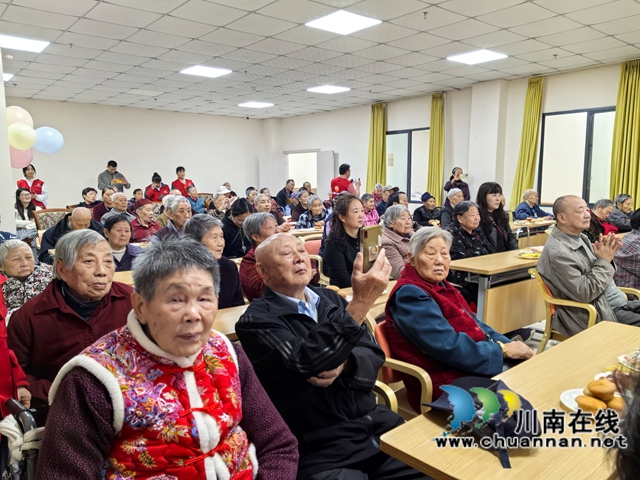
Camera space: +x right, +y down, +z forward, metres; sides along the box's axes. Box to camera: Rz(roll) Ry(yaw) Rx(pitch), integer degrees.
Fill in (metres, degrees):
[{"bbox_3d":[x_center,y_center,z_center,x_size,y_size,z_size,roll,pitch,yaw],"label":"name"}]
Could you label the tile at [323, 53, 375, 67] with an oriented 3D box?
[{"bbox_3d":[0.392,-2.427,6.739,0.600,0.020,0.600,-6,9,-39],"label":"tile"}]

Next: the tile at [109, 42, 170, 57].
[{"bbox_3d":[-2.211,-2.334,6.131,0.600,0.020,0.600,-6,9,-40],"label":"tile"}]

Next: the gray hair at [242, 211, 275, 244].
[{"bbox_3d":[-0.373,-0.070,3.030,0.210,0.210,0.190,3,8,28],"label":"gray hair"}]

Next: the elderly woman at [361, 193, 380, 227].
[{"bbox_3d":[0.737,-0.046,6.728,0.480,1.152,0.650,-6,9,-39],"label":"elderly woman"}]

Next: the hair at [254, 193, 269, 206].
[{"bbox_3d":[-0.711,-0.491,6.100,0.160,0.160,0.190,-6,9,-39],"label":"hair"}]

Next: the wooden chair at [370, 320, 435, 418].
[{"bbox_3d":[0.475,0.697,2.090,0.560,0.820,0.550,-6,9,-39],"label":"wooden chair"}]

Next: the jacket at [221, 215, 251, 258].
[{"bbox_3d":[-0.714,0.032,4.600,0.480,0.580,0.400,-6,9,-40],"label":"jacket"}]

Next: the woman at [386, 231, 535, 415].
[{"bbox_3d":[0.562,0.563,1.985,0.500,1.200,0.700,-6,9,-40],"label":"woman"}]

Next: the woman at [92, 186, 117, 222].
[{"bbox_3d":[-2.600,-0.003,6.350,0.500,1.220,0.720,-6,9,-39],"label":"woman"}]

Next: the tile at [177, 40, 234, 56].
[{"bbox_3d":[-1.370,-2.324,6.053,0.600,0.020,0.600,-6,9,-39],"label":"tile"}]

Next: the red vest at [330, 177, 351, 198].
[{"bbox_3d":[0.371,-0.826,8.812,0.280,0.620,0.440,-6,9,-39],"label":"red vest"}]

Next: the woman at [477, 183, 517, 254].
[{"bbox_3d":[1.540,0.186,4.138,0.500,1.308,0.700,-6,9,-39],"label":"woman"}]

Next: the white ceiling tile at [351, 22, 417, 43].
[{"bbox_3d":[0.705,-2.264,5.442,0.600,0.020,0.600,-6,9,-39],"label":"white ceiling tile"}]

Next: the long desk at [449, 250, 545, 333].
[{"bbox_3d":[1.727,0.506,4.273,1.750,0.750,0.440,-6,9,-40],"label":"long desk"}]

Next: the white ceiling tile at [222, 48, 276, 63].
[{"bbox_3d":[-0.905,-2.378,6.439,0.600,0.020,0.600,-6,9,-40],"label":"white ceiling tile"}]

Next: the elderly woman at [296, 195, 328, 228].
[{"bbox_3d":[-0.104,0.034,6.456,0.500,1.180,0.660,-5,8,-31],"label":"elderly woman"}]

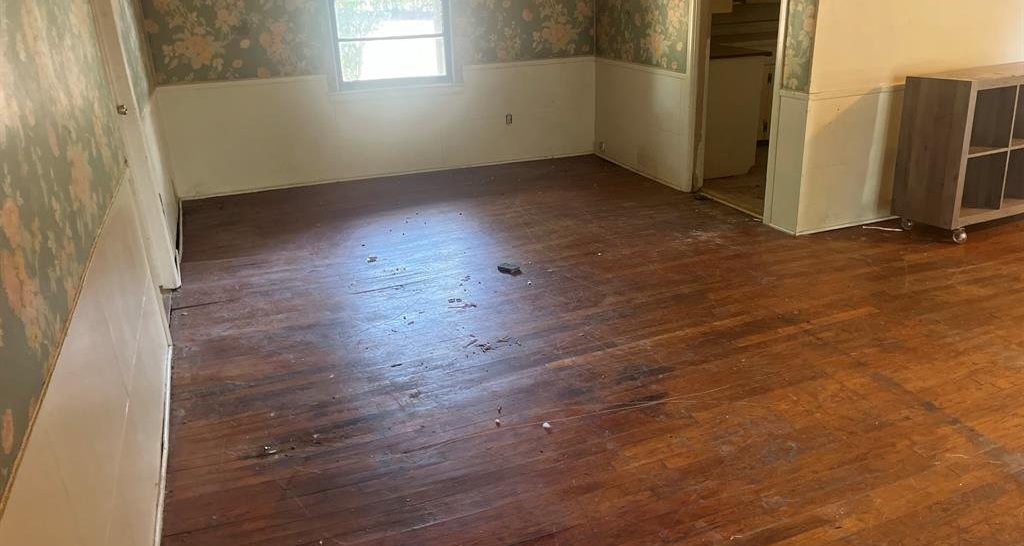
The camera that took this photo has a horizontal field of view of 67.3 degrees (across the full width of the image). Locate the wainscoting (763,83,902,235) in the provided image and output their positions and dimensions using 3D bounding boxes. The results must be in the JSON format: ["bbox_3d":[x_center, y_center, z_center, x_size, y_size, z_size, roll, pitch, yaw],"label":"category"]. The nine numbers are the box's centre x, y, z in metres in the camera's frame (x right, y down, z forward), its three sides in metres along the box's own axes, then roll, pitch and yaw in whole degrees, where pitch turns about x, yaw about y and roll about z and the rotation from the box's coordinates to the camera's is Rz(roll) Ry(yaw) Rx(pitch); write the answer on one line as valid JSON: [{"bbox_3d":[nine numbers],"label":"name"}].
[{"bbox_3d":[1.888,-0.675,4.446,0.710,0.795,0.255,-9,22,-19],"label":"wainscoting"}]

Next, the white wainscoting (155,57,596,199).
[{"bbox_3d":[-0.847,-1.137,5.870,3.294,0.795,0.050,-9,22,-19],"label":"white wainscoting"}]

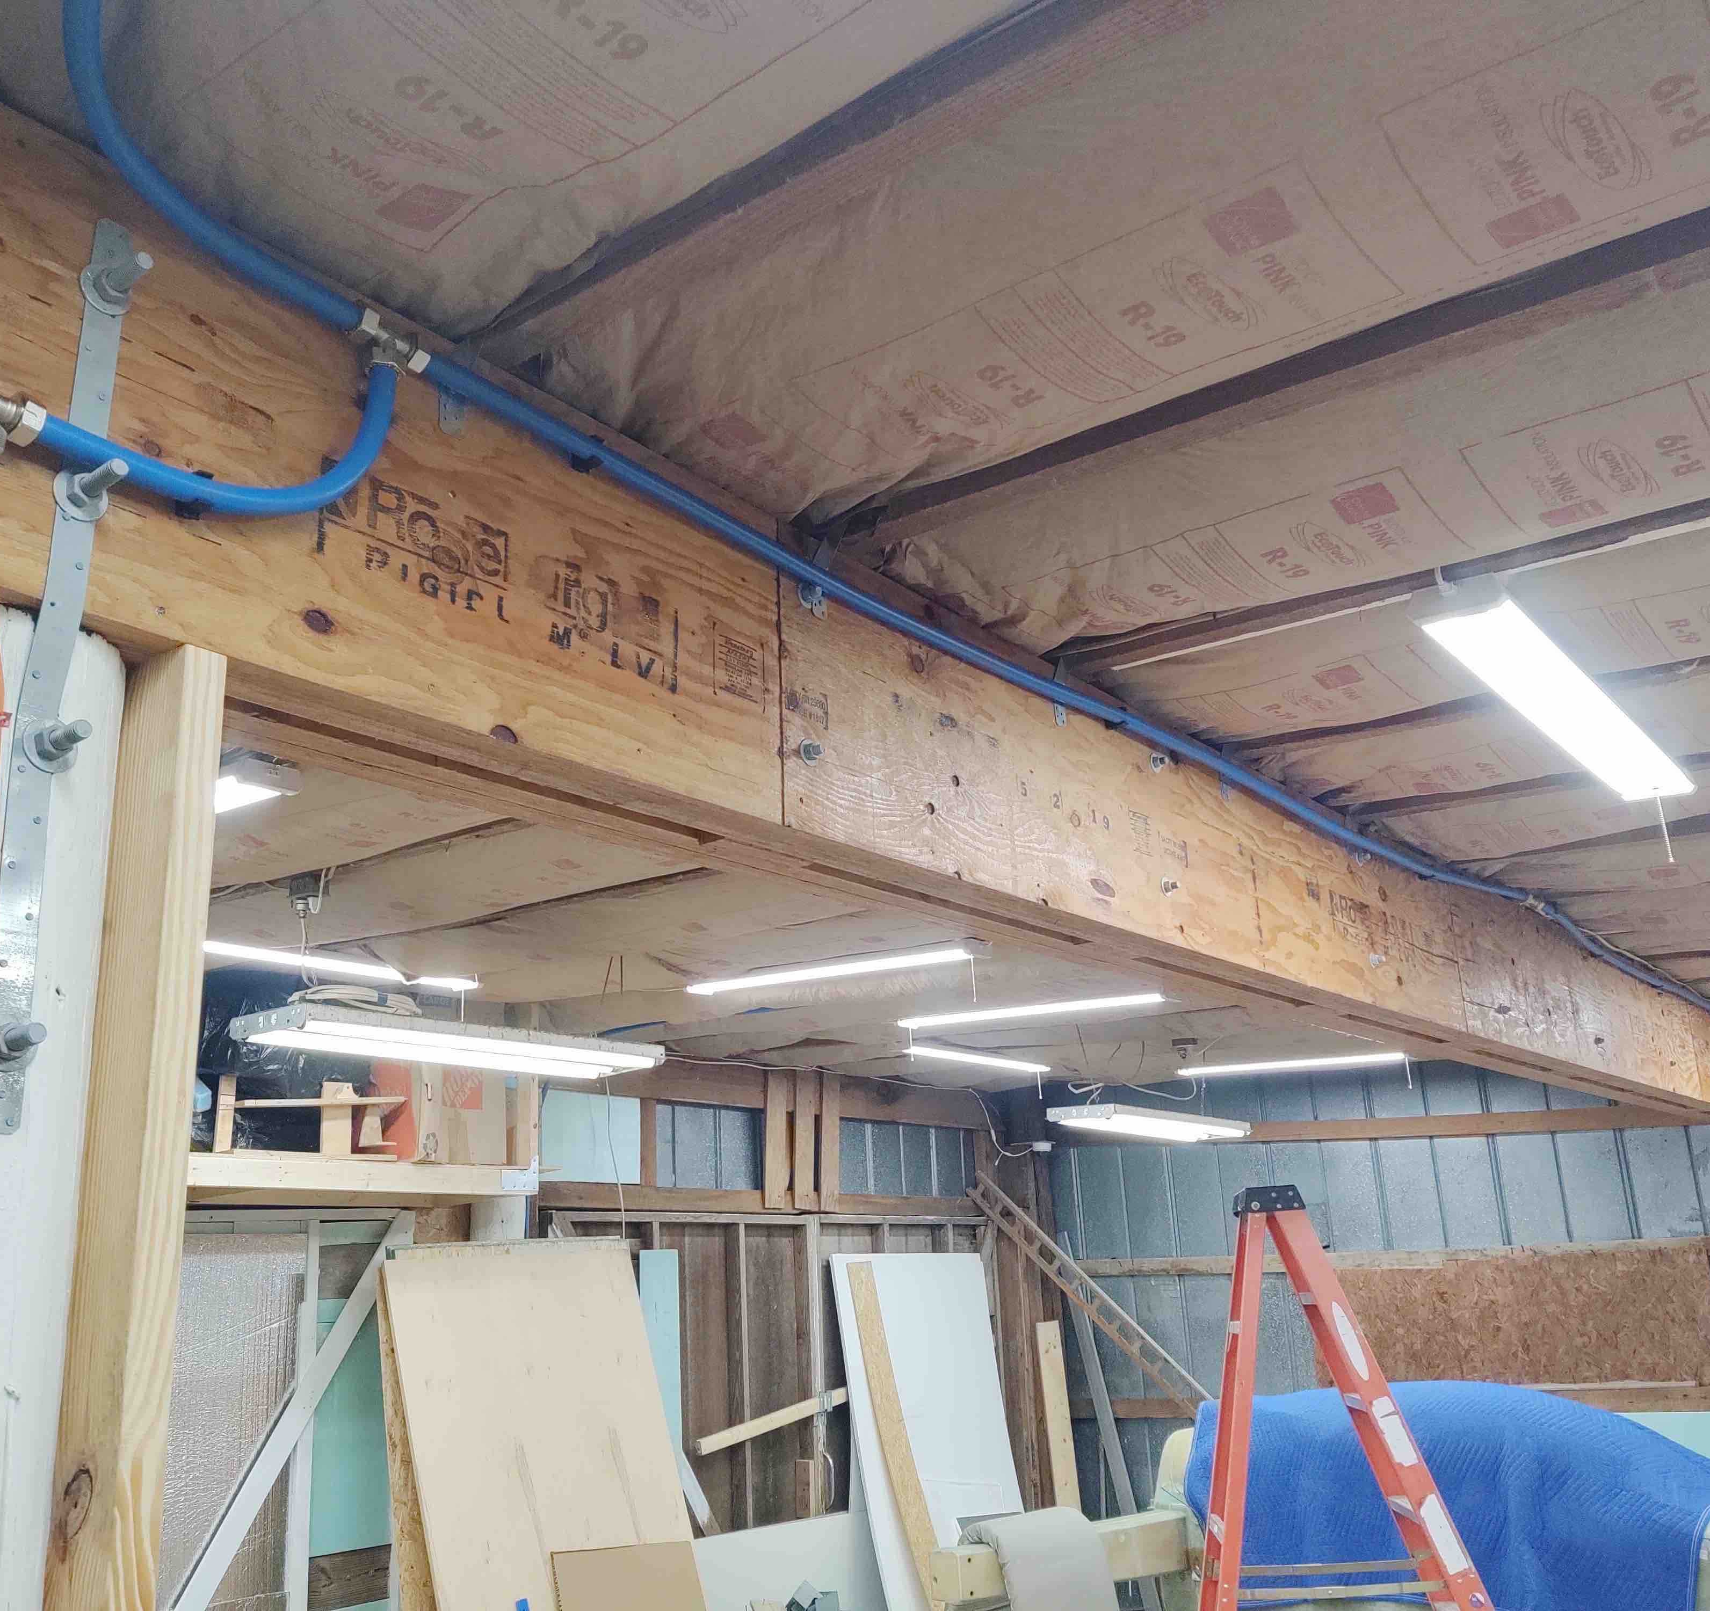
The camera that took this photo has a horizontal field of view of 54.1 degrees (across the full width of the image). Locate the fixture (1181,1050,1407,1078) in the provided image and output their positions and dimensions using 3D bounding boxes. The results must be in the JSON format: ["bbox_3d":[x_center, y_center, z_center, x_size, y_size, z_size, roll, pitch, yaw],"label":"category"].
[{"bbox_3d":[2.155,1.266,8.316,1.180,0.045,0.130,-13,-19,35],"label":"fixture"}]

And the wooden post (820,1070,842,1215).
[{"bbox_3d":[-0.146,1.715,8.648,0.040,0.740,0.140,-15,-21,35],"label":"wooden post"}]

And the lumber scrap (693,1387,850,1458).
[{"bbox_3d":[-0.357,2.905,7.923,0.040,0.066,1.130,-15,-13,35],"label":"lumber scrap"}]

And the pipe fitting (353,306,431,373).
[{"bbox_3d":[-0.436,-0.432,1.578,0.037,0.054,0.084,-13,-19,35],"label":"pipe fitting"}]

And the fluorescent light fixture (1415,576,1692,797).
[{"bbox_3d":[1.182,-0.167,2.747,0.130,0.045,1.180,-13,-19,35],"label":"fluorescent light fixture"}]

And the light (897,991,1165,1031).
[{"bbox_3d":[0.656,0.793,6.505,1.180,0.060,0.115,-11,-18,36],"label":"light"}]

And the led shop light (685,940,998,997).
[{"bbox_3d":[-0.083,0.543,5.622,1.180,0.045,0.130,-13,-19,35],"label":"led shop light"}]

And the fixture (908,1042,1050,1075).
[{"bbox_3d":[0.592,1.185,7.869,0.115,0.060,1.180,-15,-21,35],"label":"fixture"}]

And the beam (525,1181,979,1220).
[{"bbox_3d":[-0.302,1.989,8.388,0.040,0.096,3.450,-15,-21,35],"label":"beam"}]

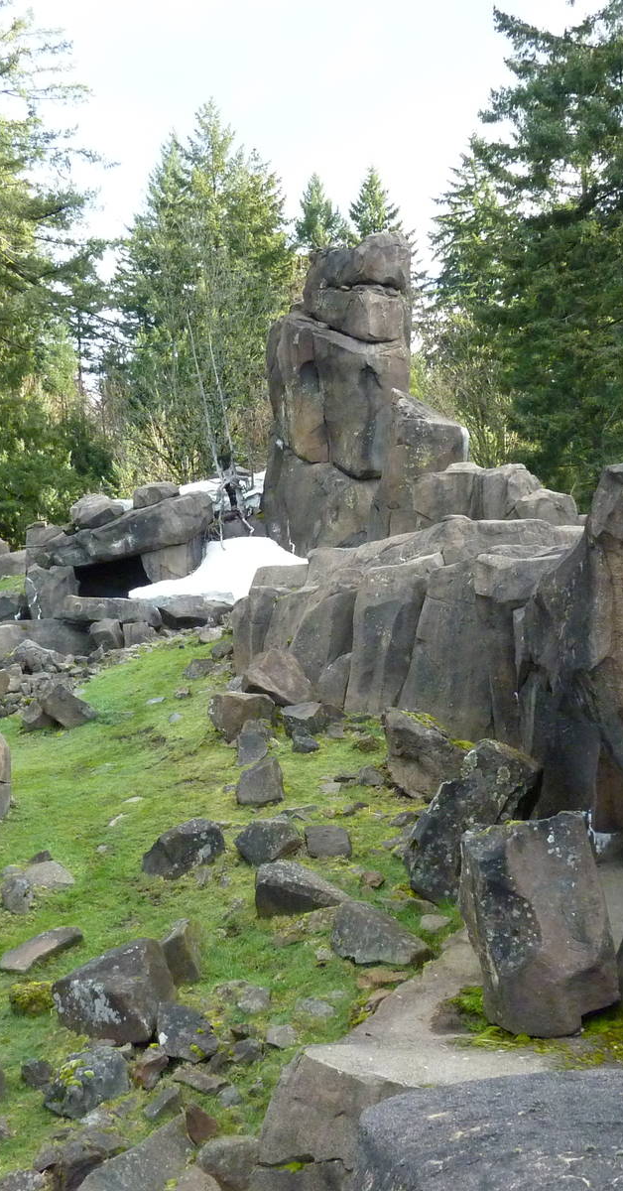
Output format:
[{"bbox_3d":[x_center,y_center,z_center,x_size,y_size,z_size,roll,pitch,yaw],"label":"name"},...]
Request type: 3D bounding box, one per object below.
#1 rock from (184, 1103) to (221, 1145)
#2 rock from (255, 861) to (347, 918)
[{"bbox_3d":[-0.515,2.487,5.400,0.170,0.180,0.130,-2,1,-11],"label":"rock"},{"bbox_3d":[-0.079,2.516,9.750,0.760,0.420,0.550,-2,-1,11],"label":"rock"}]

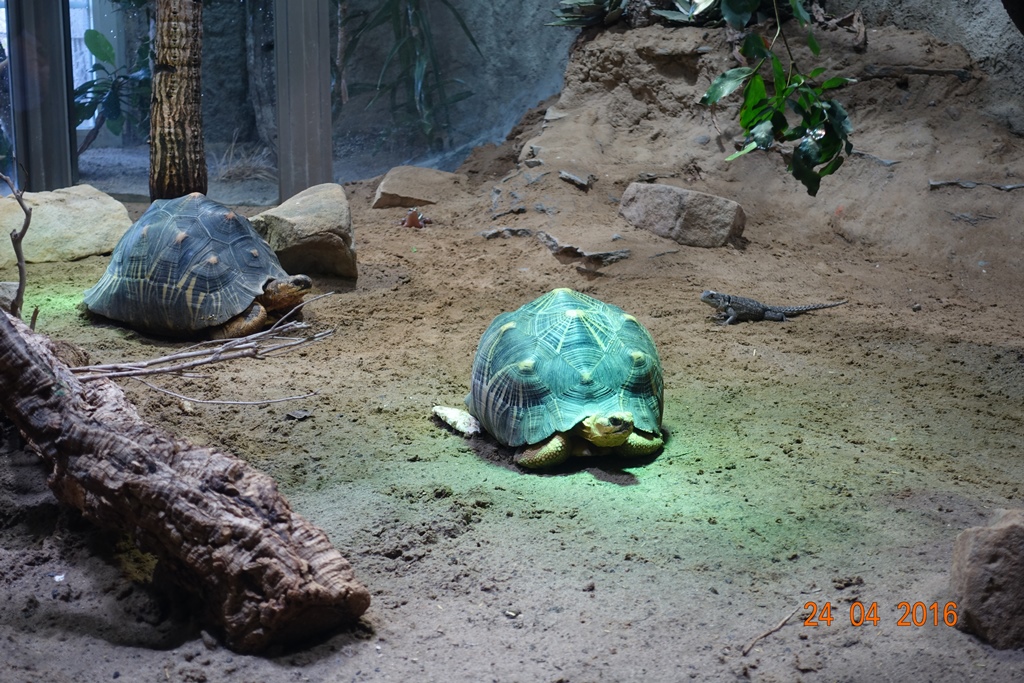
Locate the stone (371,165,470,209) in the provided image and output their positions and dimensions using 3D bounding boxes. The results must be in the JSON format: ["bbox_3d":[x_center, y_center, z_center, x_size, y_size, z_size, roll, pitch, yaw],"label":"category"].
[{"bbox_3d":[-0.220,-0.370,3.970,0.232,0.089,0.158,0,13,0],"label":"stone"}]

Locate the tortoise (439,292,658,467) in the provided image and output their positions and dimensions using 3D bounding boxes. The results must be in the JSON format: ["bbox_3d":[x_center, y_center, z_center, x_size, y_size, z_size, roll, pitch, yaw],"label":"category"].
[{"bbox_3d":[0.068,0.036,2.315,0.281,0.207,0.379,-3,13,-15],"label":"tortoise"}]

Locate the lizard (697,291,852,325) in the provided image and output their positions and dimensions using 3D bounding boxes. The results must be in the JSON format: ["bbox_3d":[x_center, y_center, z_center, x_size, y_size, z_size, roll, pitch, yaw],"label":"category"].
[{"bbox_3d":[0.461,-0.063,2.886,0.281,0.049,0.089,-6,14,-24],"label":"lizard"}]

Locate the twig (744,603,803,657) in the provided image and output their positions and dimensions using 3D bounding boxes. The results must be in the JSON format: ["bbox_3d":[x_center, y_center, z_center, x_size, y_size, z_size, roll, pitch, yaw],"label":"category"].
[{"bbox_3d":[0.263,0.291,1.665,0.016,0.020,0.108,9,16,35],"label":"twig"}]

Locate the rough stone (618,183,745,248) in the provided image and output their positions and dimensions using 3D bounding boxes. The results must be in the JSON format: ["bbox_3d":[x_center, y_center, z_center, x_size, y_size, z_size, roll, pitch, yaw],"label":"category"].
[{"bbox_3d":[0.368,-0.272,3.566,0.261,0.103,0.128,8,14,9],"label":"rough stone"}]

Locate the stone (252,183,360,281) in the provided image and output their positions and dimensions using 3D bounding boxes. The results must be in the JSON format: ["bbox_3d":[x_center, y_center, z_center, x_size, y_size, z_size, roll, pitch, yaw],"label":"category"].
[{"bbox_3d":[-0.422,-0.223,3.310,0.236,0.153,0.187,1,13,5],"label":"stone"}]

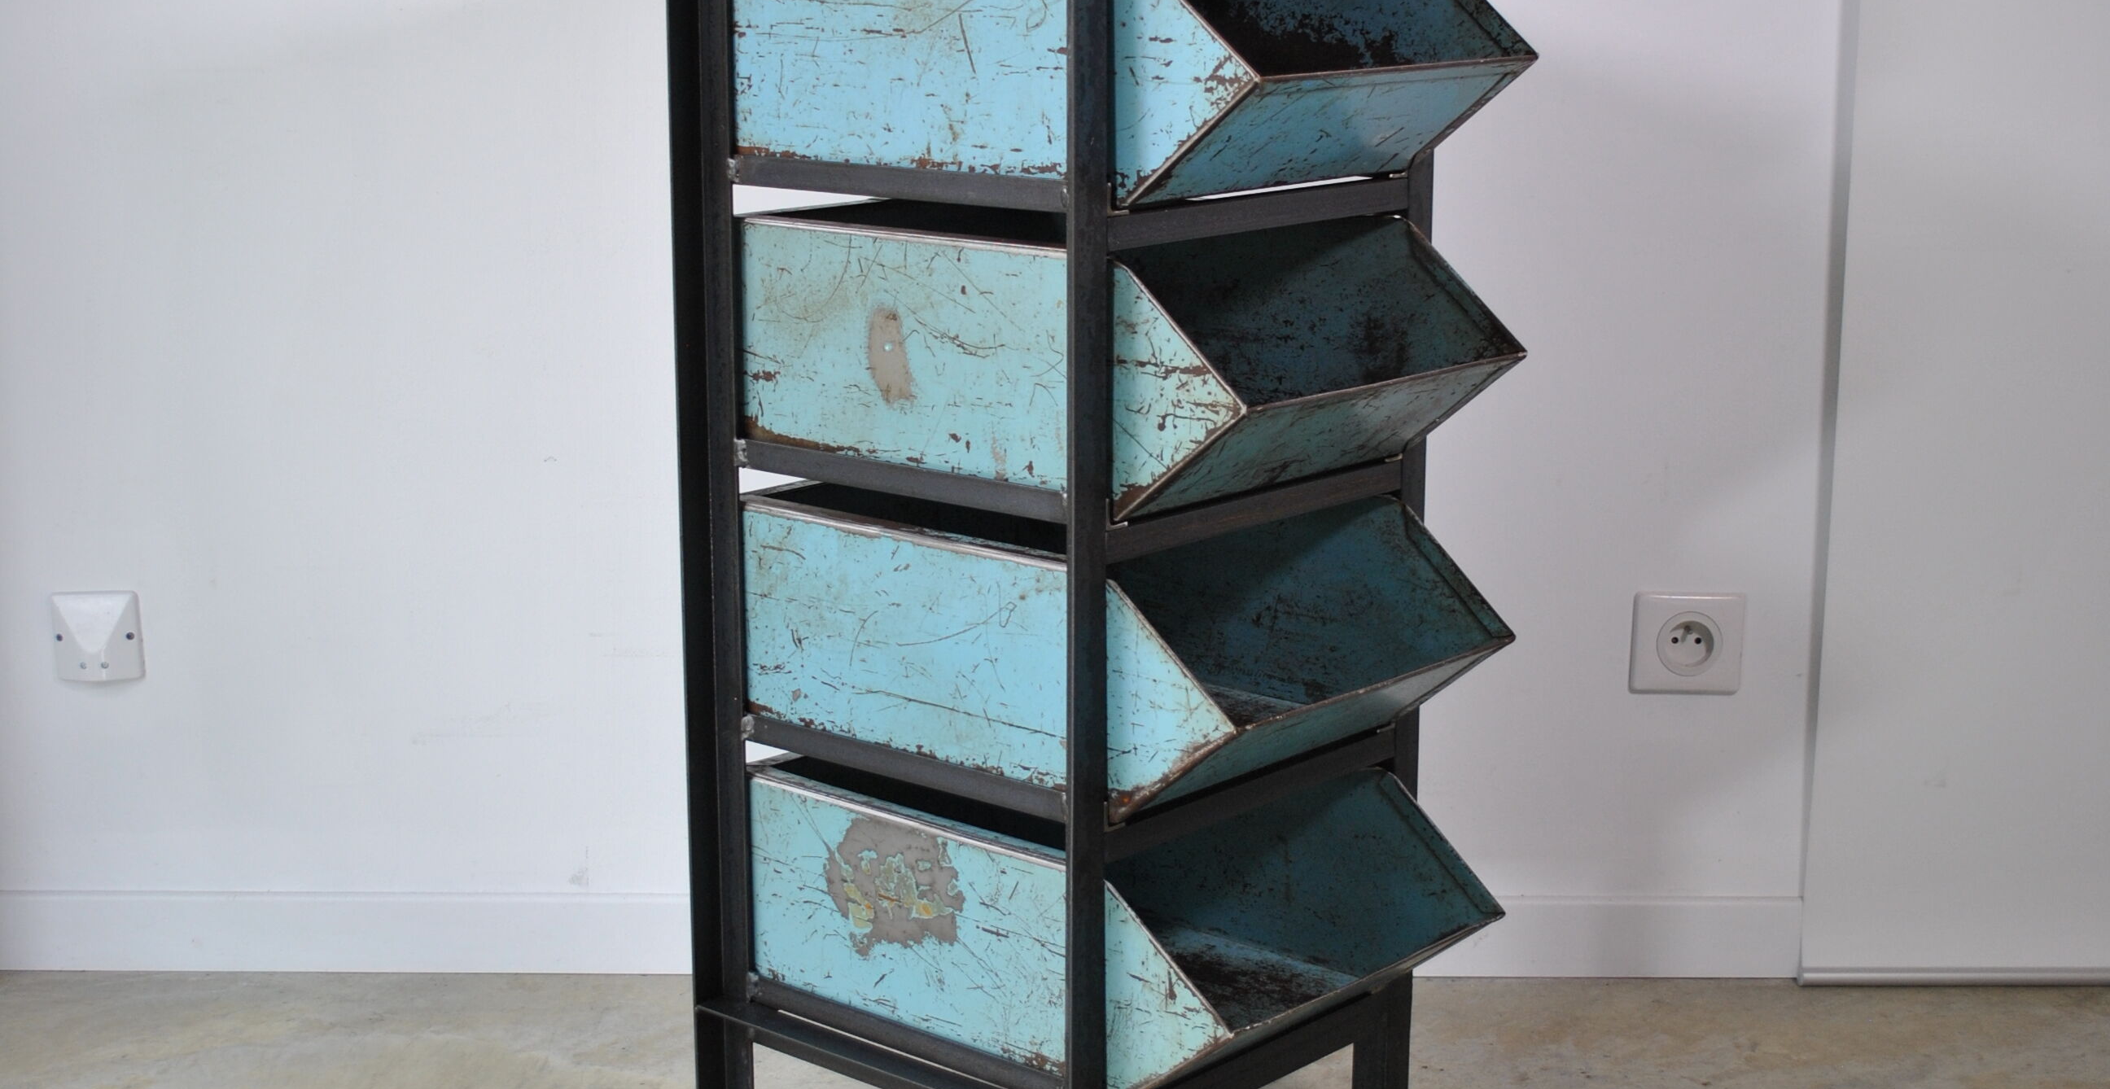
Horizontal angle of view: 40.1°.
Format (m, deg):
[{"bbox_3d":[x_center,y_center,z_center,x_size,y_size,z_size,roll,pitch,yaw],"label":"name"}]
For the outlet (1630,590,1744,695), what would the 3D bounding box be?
[{"bbox_3d":[0.524,0.083,2.394,0.088,0.084,0.011,0,12,1],"label":"outlet"}]

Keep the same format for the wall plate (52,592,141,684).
[{"bbox_3d":[-0.798,0.079,2.405,0.075,0.075,0.020,0,12,1],"label":"wall plate"}]

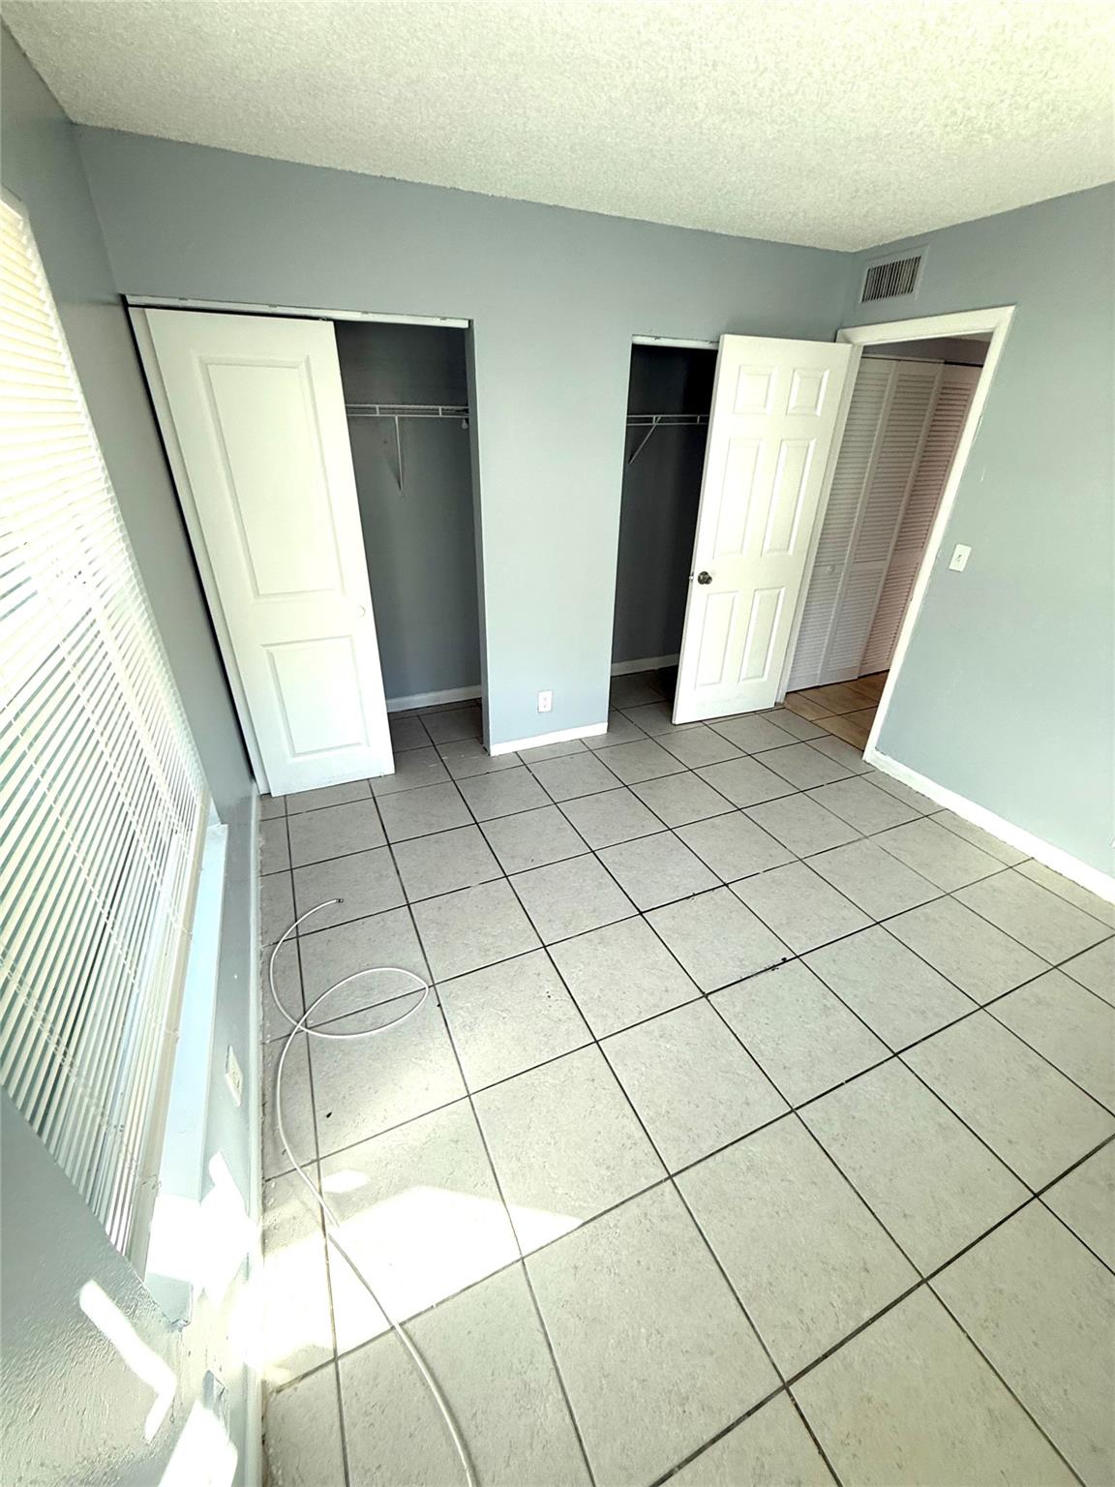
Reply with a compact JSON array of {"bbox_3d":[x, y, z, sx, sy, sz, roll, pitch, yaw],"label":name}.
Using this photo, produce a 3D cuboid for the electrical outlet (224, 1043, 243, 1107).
[{"bbox_3d":[-0.791,0.813,1.468,0.014,0.127,0.086,-12,31,-21],"label":"electrical outlet"}]

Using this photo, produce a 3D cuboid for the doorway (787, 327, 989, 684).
[{"bbox_3d":[1.649,-0.965,3.256,0.132,2.022,0.769,-12,31,-21],"label":"doorway"}]

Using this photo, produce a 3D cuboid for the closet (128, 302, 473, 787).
[{"bbox_3d":[-1.067,-0.869,3.007,1.194,2.030,0.736,-12,31,-21],"label":"closet"}]

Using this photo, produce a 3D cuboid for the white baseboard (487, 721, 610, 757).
[{"bbox_3d":[-0.035,-0.031,3.546,0.758,0.068,0.015,-12,31,-21],"label":"white baseboard"}]

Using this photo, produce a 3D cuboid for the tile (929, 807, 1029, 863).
[{"bbox_3d":[1.970,0.440,2.825,0.156,0.010,0.415,-12,31,-21],"label":"tile"}]

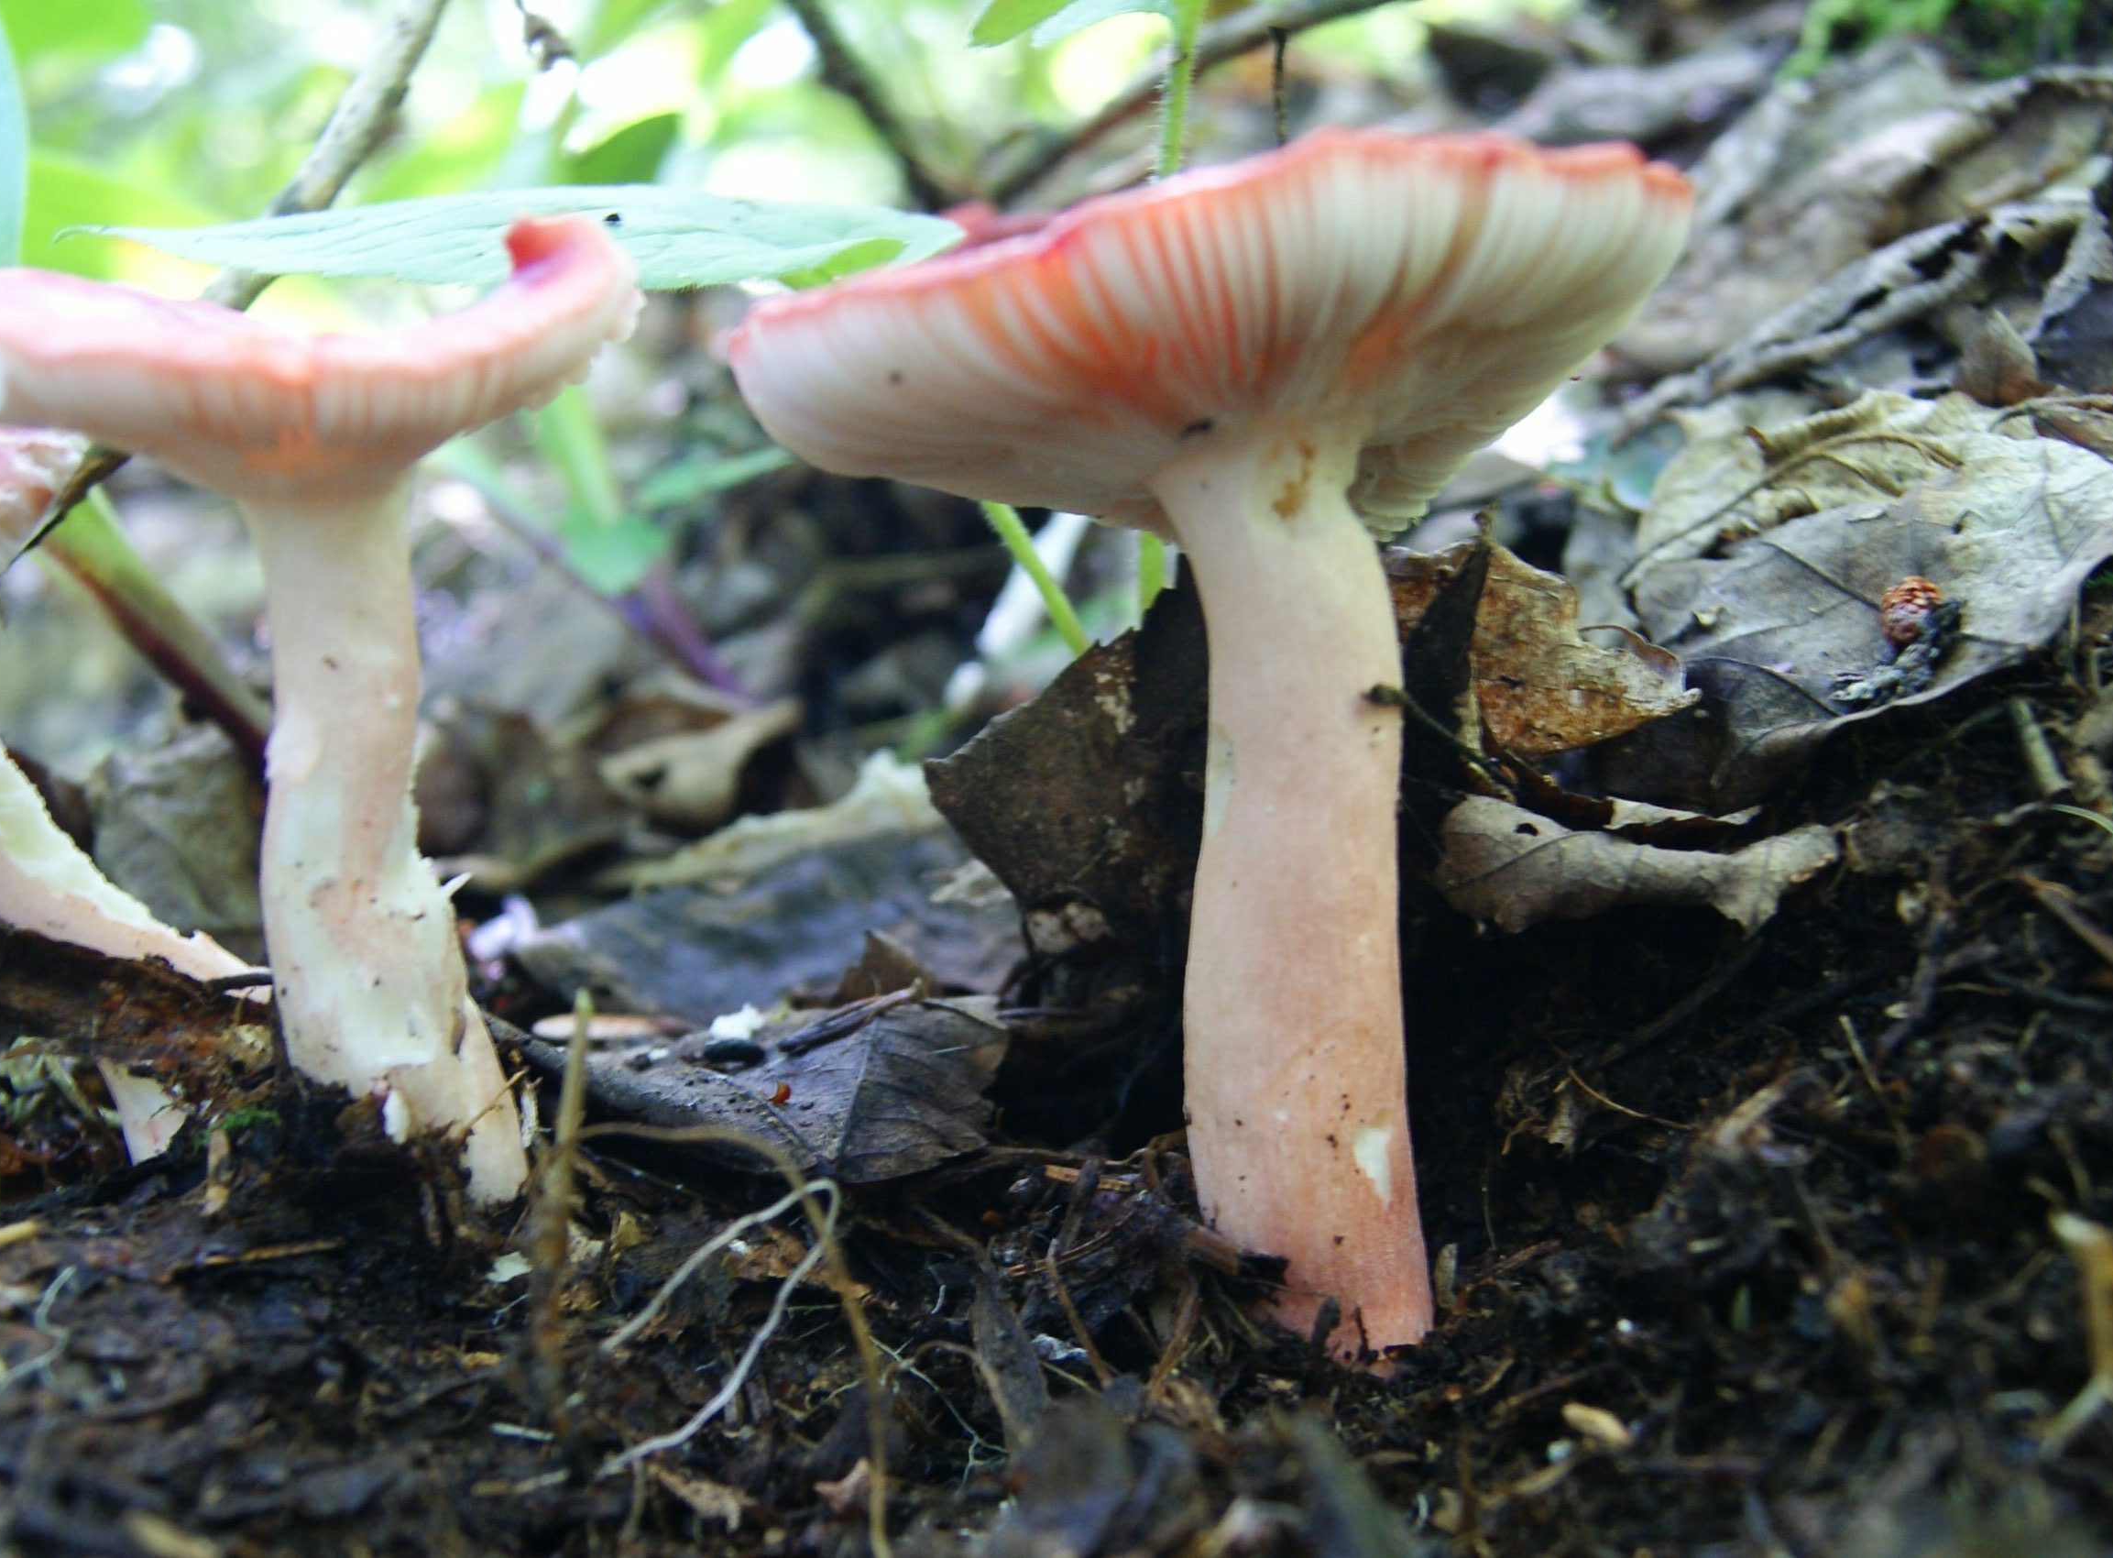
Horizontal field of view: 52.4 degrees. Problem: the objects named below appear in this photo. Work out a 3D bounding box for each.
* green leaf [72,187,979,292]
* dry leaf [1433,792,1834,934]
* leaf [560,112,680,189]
[{"bbox_3d":[-0.072,-0.073,0.290,0.119,0.013,0.042,0,23,0],"label":"green leaf"},{"bbox_3d":[0.069,0.010,0.255,0.048,0.016,0.027,0,7,0],"label":"dry leaf"},{"bbox_3d":[-0.091,-0.129,0.450,0.028,0.020,0.025,0,7,0],"label":"leaf"}]

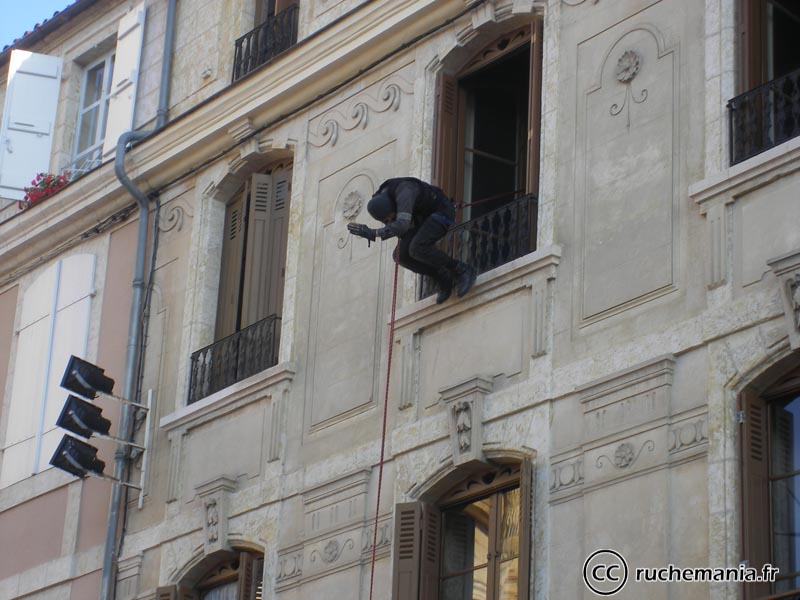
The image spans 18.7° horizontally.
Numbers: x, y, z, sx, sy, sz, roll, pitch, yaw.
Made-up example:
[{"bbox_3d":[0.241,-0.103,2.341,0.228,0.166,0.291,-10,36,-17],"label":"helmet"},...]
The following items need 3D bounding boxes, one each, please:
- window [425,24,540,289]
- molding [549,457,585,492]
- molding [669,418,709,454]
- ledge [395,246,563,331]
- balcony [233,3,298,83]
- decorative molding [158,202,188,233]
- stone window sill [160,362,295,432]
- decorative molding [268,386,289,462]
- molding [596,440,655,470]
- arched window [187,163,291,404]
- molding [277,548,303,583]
[{"bbox_3d":[0.671,-1.073,17.739,0.220,1.980,1.320,17,-25,-33],"label":"window"},{"bbox_3d":[1.083,1.126,15.866,0.040,0.200,0.340,17,-25,-33],"label":"molding"},{"bbox_3d":[1.885,0.881,15.890,0.037,0.168,0.347,19,-28,-33],"label":"molding"},{"bbox_3d":[0.575,-0.051,18.233,0.189,0.168,1.918,19,-28,-33],"label":"ledge"},{"bbox_3d":[-1.209,-2.308,21.903,0.094,0.451,0.997,19,-28,-33],"label":"balcony"},{"bbox_3d":[-2.013,-0.731,21.365,0.040,0.220,0.440,17,-25,-33],"label":"decorative molding"},{"bbox_3d":[-1.396,0.826,19.702,0.180,0.130,1.880,17,-25,-33],"label":"stone window sill"},{"bbox_3d":[-0.953,0.969,18.973,0.060,0.570,0.150,17,-25,-33],"label":"decorative molding"},{"bbox_3d":[1.509,1.053,16.330,0.047,0.168,0.578,19,-28,-33],"label":"molding"},{"bbox_3d":[-1.294,-0.229,21.228,0.284,2.184,1.396,19,-28,-33],"label":"arched window"},{"bbox_3d":[-0.877,2.109,19.216,0.037,0.178,0.336,19,-28,-33],"label":"molding"}]

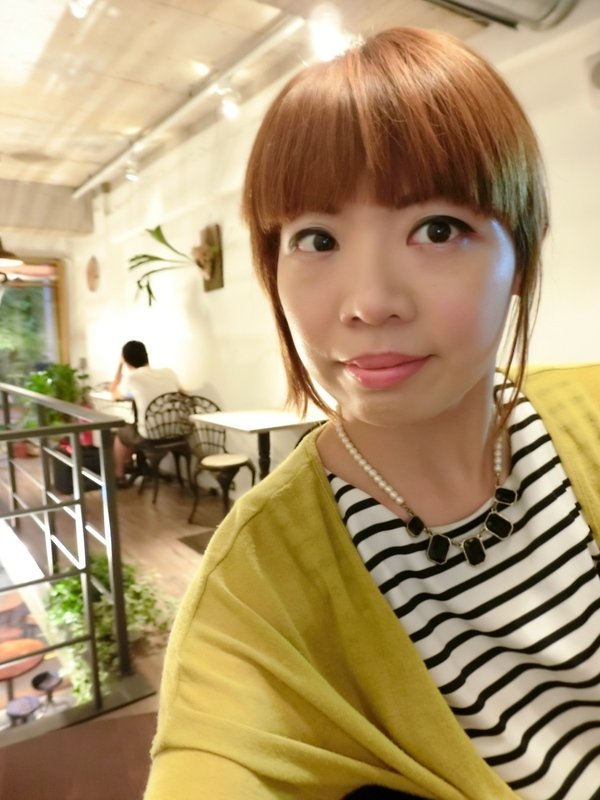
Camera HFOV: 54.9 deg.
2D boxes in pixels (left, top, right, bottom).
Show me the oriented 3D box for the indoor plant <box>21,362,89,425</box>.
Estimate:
[{"bbox_3d":[-2.318,-0.052,5.500,0.640,0.660,0.550,-4,7,-17],"label":"indoor plant"}]

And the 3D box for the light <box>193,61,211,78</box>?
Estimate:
[{"bbox_3d":[-0.622,-2.088,3.650,0.120,0.110,0.120,-7,8,-35],"label":"light"}]

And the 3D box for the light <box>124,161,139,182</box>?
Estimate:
[{"bbox_3d":[-1.429,-1.938,4.900,0.130,0.190,0.120,-7,8,-35],"label":"light"}]

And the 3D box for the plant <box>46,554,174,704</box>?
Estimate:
[{"bbox_3d":[-0.838,0.856,2.446,0.450,0.420,0.550,-7,8,-35],"label":"plant"}]

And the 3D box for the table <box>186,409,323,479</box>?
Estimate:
[{"bbox_3d":[-0.293,0.482,3.905,0.620,0.740,0.880,-7,8,-35],"label":"table"}]

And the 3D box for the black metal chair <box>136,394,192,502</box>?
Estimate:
[{"bbox_3d":[-1.087,0.364,4.620,0.420,0.860,0.470,-7,8,-35],"label":"black metal chair"}]

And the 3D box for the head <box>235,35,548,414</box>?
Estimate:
[{"bbox_3d":[0.065,-0.121,0.400,0.195,0.265,0.225,-1,7,19],"label":"head"}]

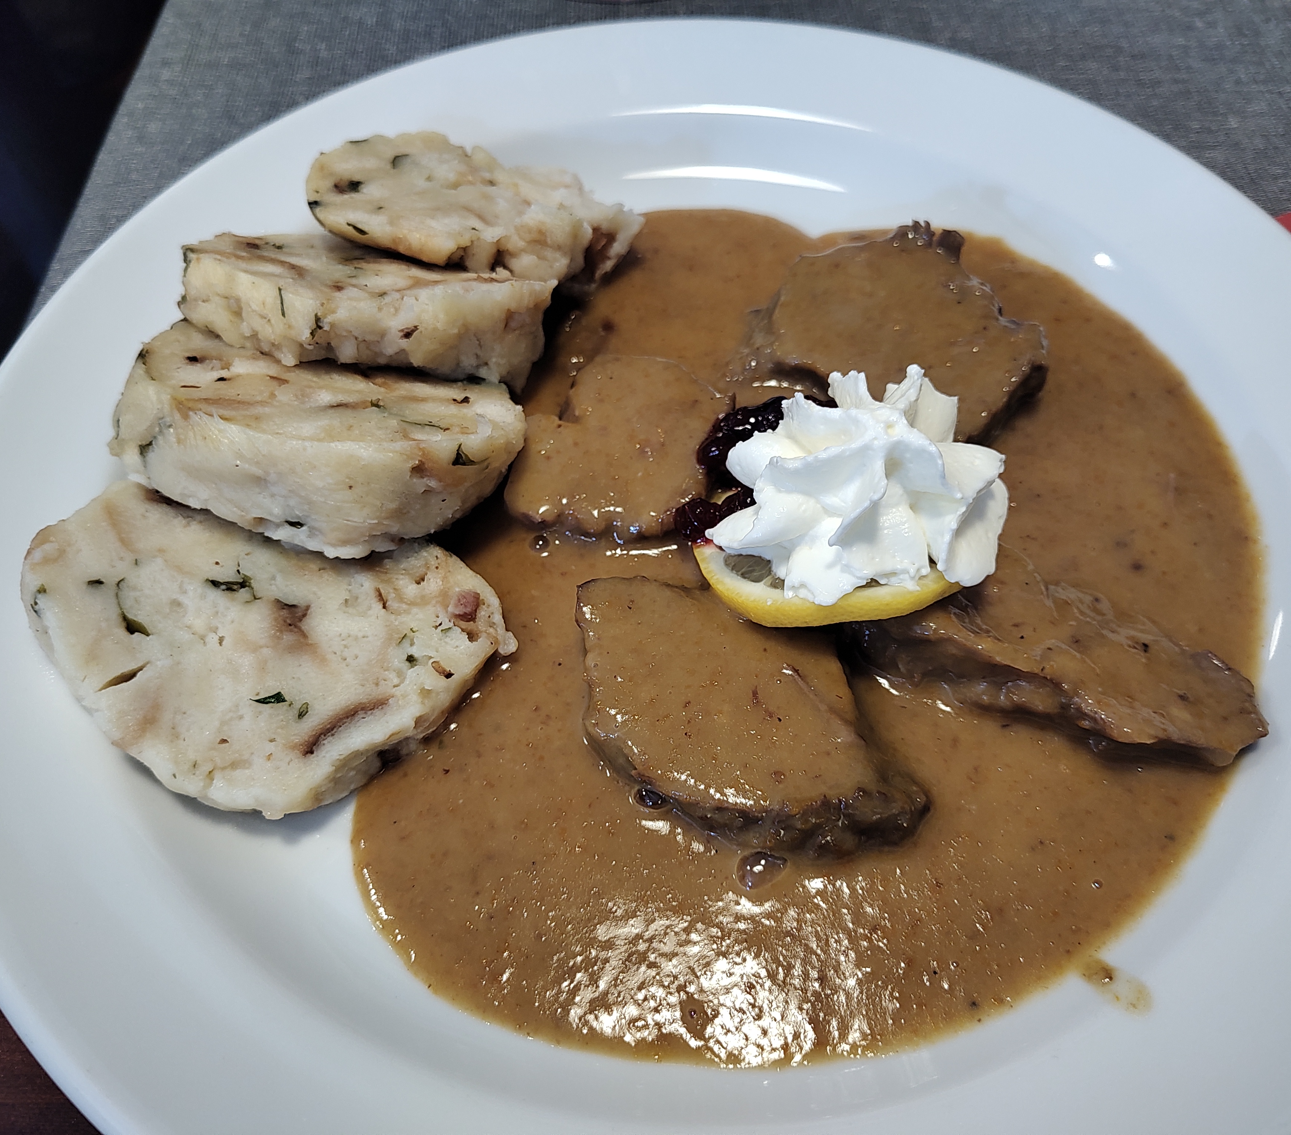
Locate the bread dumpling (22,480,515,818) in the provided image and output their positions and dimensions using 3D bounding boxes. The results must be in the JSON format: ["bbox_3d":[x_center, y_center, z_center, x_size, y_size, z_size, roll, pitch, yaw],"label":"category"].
[{"bbox_3d":[-0.067,0.010,0.183,0.081,0.022,0.070,11,67,-12],"label":"bread dumpling"}]

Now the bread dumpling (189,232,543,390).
[{"bbox_3d":[-0.060,-0.058,0.222,0.081,0.020,0.067,12,21,3],"label":"bread dumpling"}]

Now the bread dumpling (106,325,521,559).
[{"bbox_3d":[-0.063,-0.030,0.204,0.079,0.022,0.071,15,27,4],"label":"bread dumpling"}]

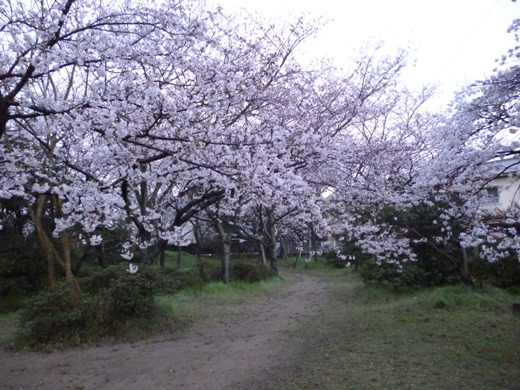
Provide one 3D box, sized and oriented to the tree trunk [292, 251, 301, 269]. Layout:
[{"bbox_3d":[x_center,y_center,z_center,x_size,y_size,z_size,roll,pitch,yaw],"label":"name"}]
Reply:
[{"bbox_3d":[1.415,2.500,16.300,0.310,0.698,0.240,0,-5,0],"label":"tree trunk"}]

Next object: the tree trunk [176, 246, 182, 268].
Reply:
[{"bbox_3d":[-3.158,2.452,16.500,0.235,0.863,0.200,0,-5,0],"label":"tree trunk"}]

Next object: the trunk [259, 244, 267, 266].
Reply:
[{"bbox_3d":[0.099,2.348,16.600,0.316,0.789,0.240,0,-5,0],"label":"trunk"}]

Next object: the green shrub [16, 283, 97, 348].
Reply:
[{"bbox_3d":[-2.880,1.580,5.950,1.130,0.750,1.050,0,-5,0],"label":"green shrub"}]

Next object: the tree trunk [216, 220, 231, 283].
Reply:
[{"bbox_3d":[-1.024,1.585,11.800,0.393,1.739,0.340,0,-5,0],"label":"tree trunk"}]

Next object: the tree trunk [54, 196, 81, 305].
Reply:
[{"bbox_3d":[-2.929,0.875,6.400,0.396,1.703,0.300,0,-5,0],"label":"tree trunk"}]

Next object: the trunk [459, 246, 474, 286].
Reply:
[{"bbox_3d":[5.057,1.726,10.300,0.392,1.029,0.280,0,-5,0],"label":"trunk"}]

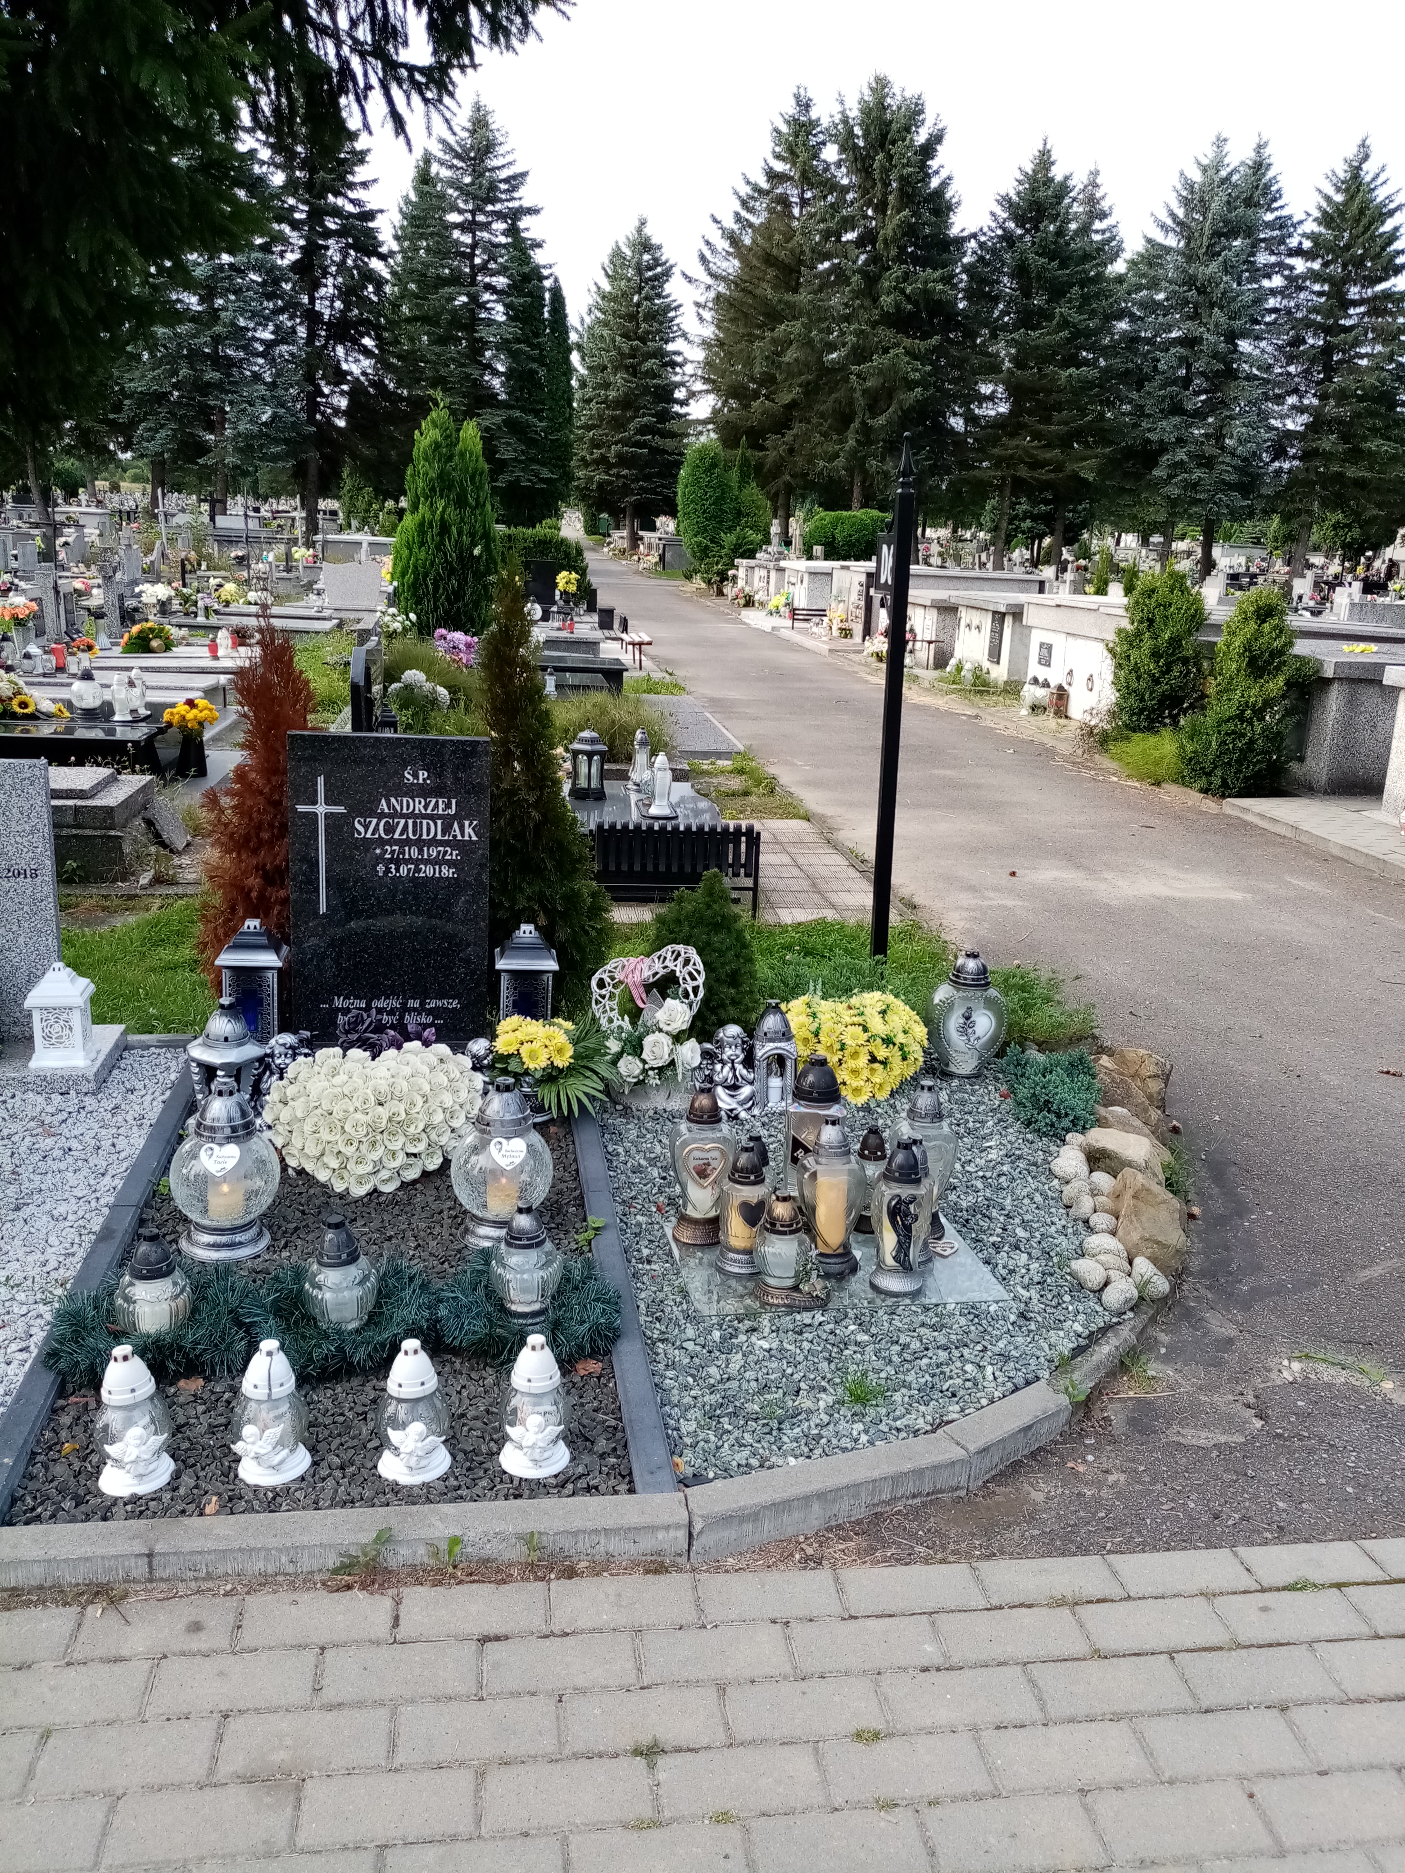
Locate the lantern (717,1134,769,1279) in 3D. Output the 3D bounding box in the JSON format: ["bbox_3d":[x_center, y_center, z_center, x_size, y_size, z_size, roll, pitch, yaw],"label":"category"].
[{"bbox_3d":[0.084,0.527,2.785,0.106,0.267,0.106,3,15,-1],"label":"lantern"}]

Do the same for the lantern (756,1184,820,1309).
[{"bbox_3d":[0.161,0.573,2.636,0.130,0.220,0.115,-7,19,-29],"label":"lantern"}]

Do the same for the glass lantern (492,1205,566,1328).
[{"bbox_3d":[-0.323,0.597,2.594,0.138,0.216,0.138,1,15,-7],"label":"glass lantern"}]

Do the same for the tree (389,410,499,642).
[{"bbox_3d":[-2.651,-4.207,14.490,1.092,2.356,1.092,3,17,0],"label":"tree"}]

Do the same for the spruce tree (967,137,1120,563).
[{"bbox_3d":[10.308,-17.797,43.371,4.700,12.800,4.700,6,17,11],"label":"spruce tree"}]

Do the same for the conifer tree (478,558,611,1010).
[{"bbox_3d":[-0.460,-0.449,4.148,0.420,1.320,0.420,0,17,-6],"label":"conifer tree"}]

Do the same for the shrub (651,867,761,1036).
[{"bbox_3d":[0.016,0.039,3.850,0.304,0.468,0.304,3,17,0],"label":"shrub"}]

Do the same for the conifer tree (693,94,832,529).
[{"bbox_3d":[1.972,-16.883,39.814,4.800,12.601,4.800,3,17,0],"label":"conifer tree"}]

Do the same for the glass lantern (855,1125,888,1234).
[{"bbox_3d":[0.345,0.486,2.838,0.073,0.221,0.073,3,17,0],"label":"glass lantern"}]

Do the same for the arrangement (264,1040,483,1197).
[{"bbox_3d":[-0.727,0.398,3.129,0.470,0.200,0.420,0,16,-8],"label":"arrangement"}]

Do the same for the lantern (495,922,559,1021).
[{"bbox_3d":[-0.469,0.132,3.746,0.159,0.303,0.159,1,17,-8],"label":"lantern"}]

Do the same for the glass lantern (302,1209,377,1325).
[{"bbox_3d":[-0.625,0.575,2.433,0.125,0.208,0.125,3,17,0],"label":"glass lantern"}]

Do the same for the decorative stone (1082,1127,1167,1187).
[{"bbox_3d":[0.962,0.505,3.208,0.164,0.100,0.135,9,18,19],"label":"decorative stone"}]

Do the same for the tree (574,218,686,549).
[{"bbox_3d":[-2.701,-20.618,53.000,4.150,11.800,4.150,3,16,0],"label":"tree"}]

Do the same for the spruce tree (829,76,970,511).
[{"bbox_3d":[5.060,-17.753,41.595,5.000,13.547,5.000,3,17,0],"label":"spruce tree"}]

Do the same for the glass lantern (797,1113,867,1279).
[{"bbox_3d":[0.252,0.499,2.722,0.135,0.320,0.120,4,17,6],"label":"glass lantern"}]

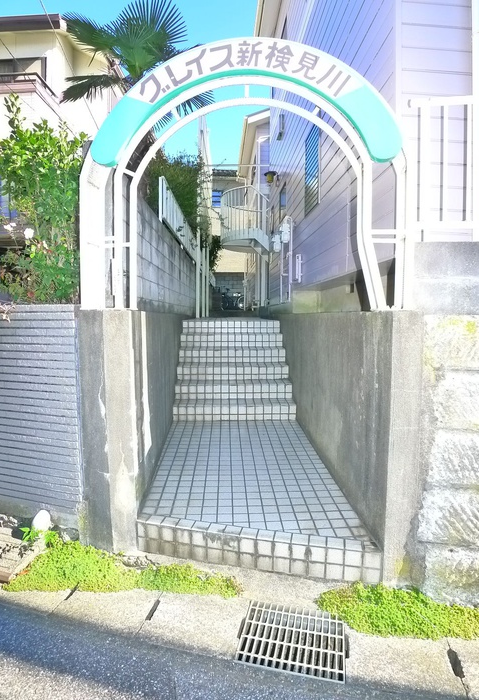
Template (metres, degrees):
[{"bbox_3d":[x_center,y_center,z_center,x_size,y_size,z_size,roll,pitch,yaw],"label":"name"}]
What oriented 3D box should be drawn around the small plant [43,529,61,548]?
[{"bbox_3d":[-1.210,1.222,3.140,0.100,0.100,0.095,0,4,-2],"label":"small plant"}]

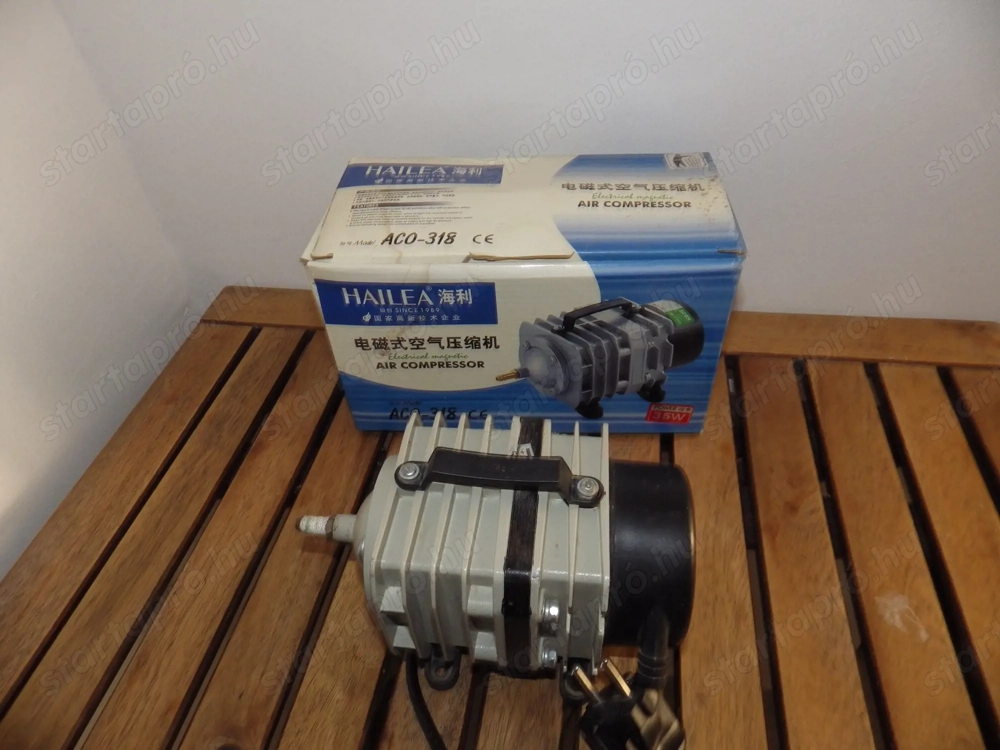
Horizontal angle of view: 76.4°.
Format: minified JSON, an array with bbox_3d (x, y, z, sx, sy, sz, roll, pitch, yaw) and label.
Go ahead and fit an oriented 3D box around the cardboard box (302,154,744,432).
[{"bbox_3d":[0.020,-0.060,0.481,0.265,0.158,0.133,0,45,5],"label":"cardboard box"}]

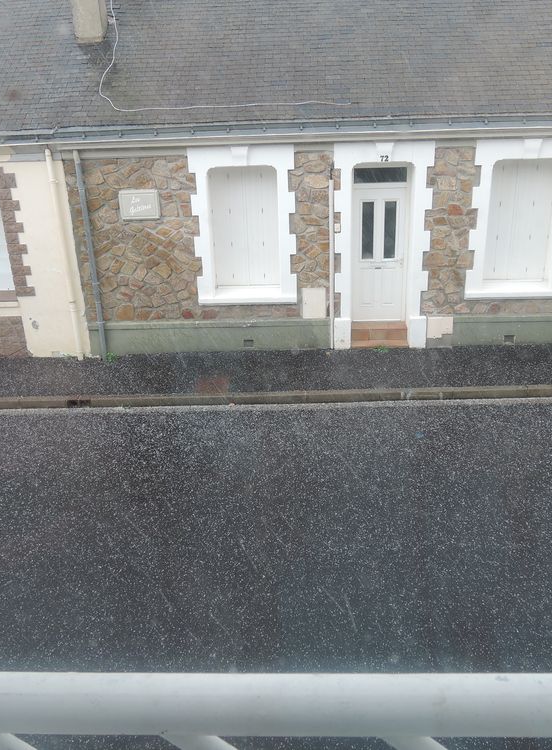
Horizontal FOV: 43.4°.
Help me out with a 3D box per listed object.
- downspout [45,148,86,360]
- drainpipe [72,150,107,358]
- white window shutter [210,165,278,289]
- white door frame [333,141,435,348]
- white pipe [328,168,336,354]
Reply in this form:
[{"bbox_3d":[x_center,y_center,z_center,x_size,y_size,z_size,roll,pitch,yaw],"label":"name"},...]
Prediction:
[{"bbox_3d":[-3.178,-1.729,10.453,0.096,3.189,0.100,-1,22,2],"label":"downspout"},{"bbox_3d":[-2.789,-1.727,10.442,0.096,3.133,0.100,-1,22,2],"label":"drainpipe"},{"bbox_3d":[-0.451,-2.239,10.516,1.020,1.853,0.070,-1,22,2],"label":"white window shutter"},{"bbox_3d":[1.589,-1.909,10.453,1.413,3.067,0.330,-1,22,2],"label":"white door frame"},{"bbox_3d":[0.852,-1.722,10.485,0.065,2.839,0.060,-1,23,3],"label":"white pipe"}]

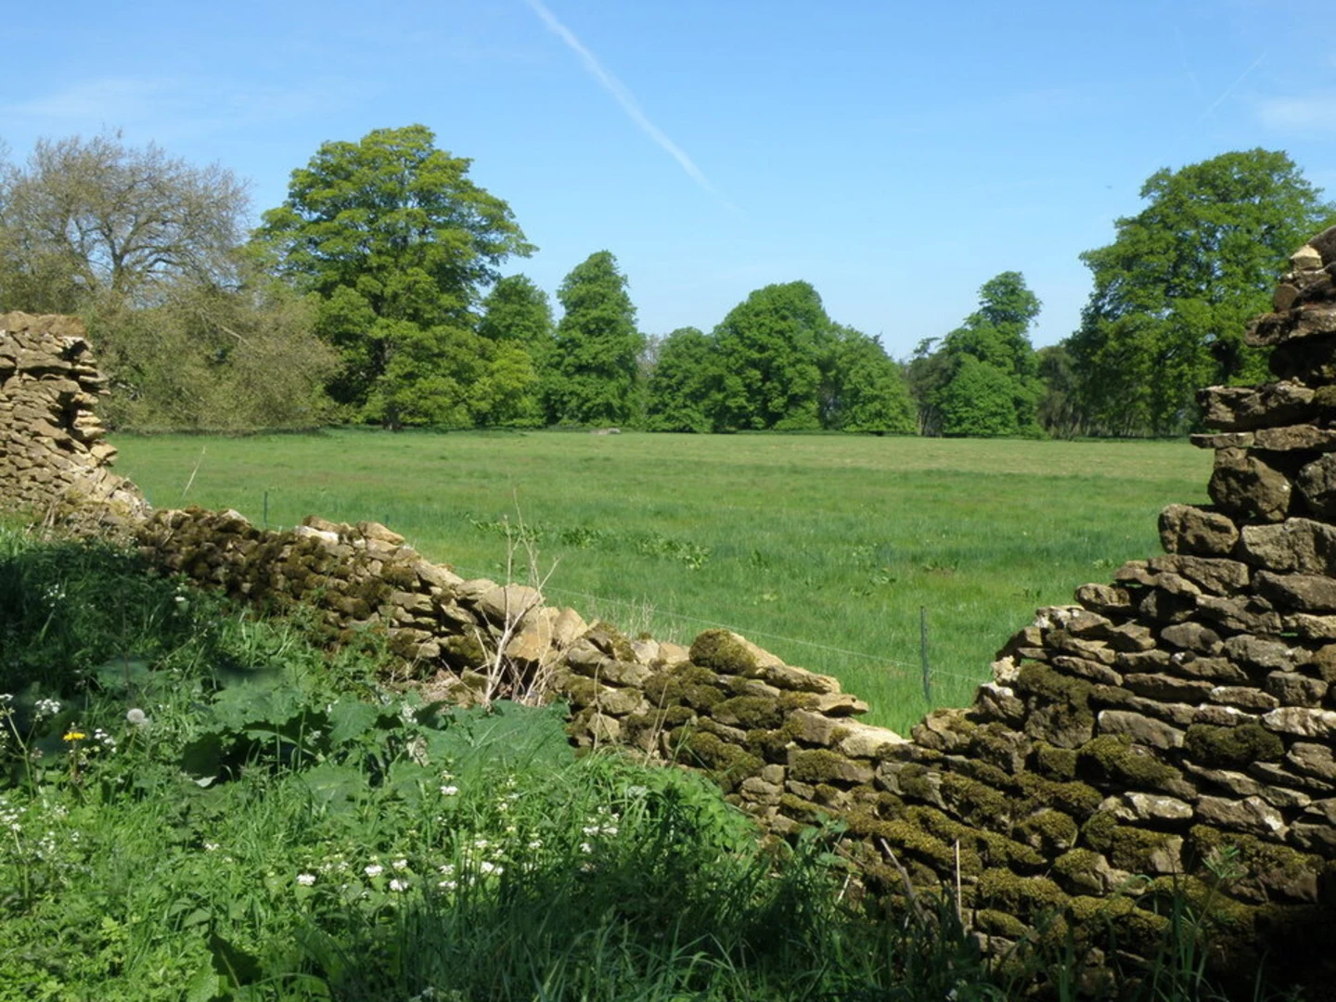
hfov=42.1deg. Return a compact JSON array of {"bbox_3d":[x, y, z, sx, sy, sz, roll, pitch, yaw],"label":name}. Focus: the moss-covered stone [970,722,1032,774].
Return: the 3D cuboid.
[{"bbox_3d":[0.840,0.624,4.380,0.130,0.115,0.150,-3,4,-41],"label":"moss-covered stone"}]

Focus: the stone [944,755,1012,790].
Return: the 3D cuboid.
[{"bbox_3d":[0.789,0.691,4.420,0.130,0.072,0.165,-3,4,-41],"label":"stone"}]

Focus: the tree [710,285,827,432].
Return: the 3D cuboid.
[{"bbox_3d":[8.989,-12.901,155.000,10.400,13.300,10.000,0,3,0],"label":"tree"}]

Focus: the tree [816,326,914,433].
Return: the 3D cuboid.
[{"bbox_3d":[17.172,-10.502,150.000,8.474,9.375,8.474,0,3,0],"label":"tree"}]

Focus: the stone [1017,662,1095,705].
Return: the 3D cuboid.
[{"bbox_3d":[1.093,0.517,4.900,0.180,0.115,0.230,-2,3,-31],"label":"stone"}]

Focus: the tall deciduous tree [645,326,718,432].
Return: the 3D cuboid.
[{"bbox_3d":[1.219,-10.922,156.000,7.000,9.500,7.000,0,3,0],"label":"tall deciduous tree"}]

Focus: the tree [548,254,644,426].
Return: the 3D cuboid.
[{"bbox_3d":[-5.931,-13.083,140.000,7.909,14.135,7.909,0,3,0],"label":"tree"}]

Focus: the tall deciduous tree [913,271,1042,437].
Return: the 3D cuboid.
[{"bbox_3d":[26.193,-12.456,147.000,10.600,13.900,9.500,0,3,0],"label":"tall deciduous tree"}]

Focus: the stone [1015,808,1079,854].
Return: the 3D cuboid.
[{"bbox_3d":[1.054,0.919,4.830,0.150,0.120,0.180,-2,3,-31],"label":"stone"}]

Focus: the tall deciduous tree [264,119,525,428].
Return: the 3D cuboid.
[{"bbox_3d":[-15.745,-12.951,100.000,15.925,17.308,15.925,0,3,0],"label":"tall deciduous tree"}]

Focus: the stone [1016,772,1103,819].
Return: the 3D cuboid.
[{"bbox_3d":[1.082,0.814,4.800,0.180,0.120,0.250,-2,3,-31],"label":"stone"}]

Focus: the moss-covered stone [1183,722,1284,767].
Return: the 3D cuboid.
[{"bbox_3d":[1.264,0.544,3.880,0.160,0.095,0.220,-3,4,-41],"label":"moss-covered stone"}]

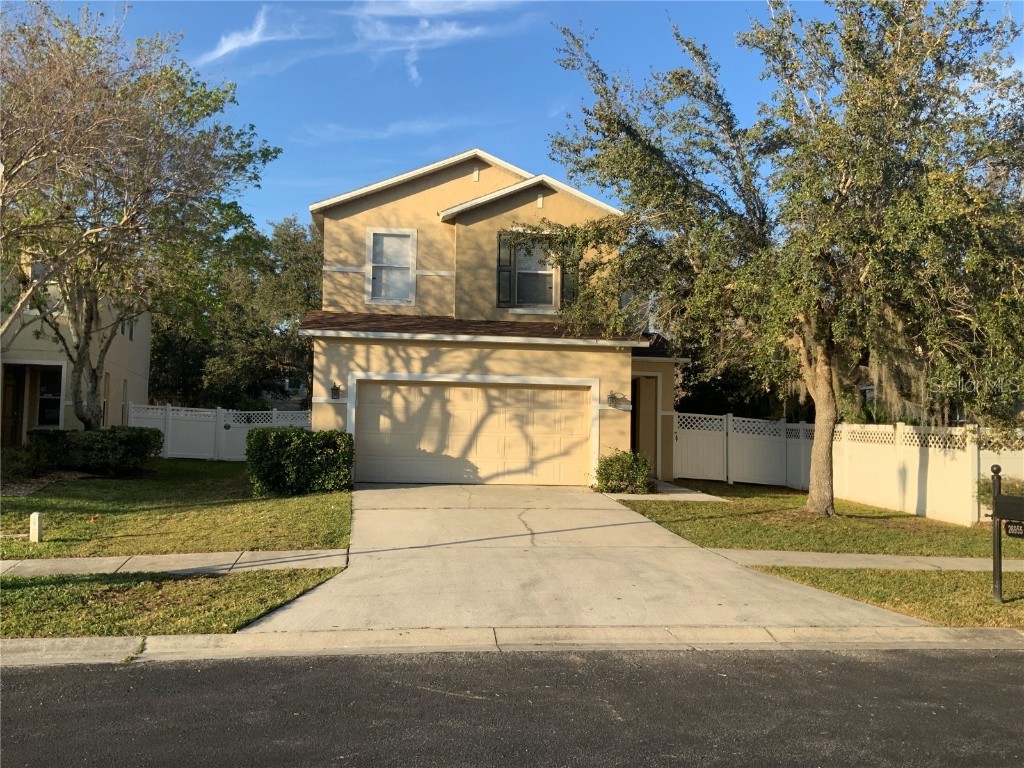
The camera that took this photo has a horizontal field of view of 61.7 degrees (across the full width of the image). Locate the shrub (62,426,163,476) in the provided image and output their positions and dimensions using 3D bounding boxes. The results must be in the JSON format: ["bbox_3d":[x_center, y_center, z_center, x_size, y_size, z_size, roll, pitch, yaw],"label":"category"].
[{"bbox_3d":[-9.434,1.612,20.463,2.000,1.130,1.400,2,-3,-7],"label":"shrub"}]

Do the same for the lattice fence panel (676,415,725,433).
[{"bbox_3d":[5.265,1.095,23.674,1.430,0.480,0.060,2,-3,-7],"label":"lattice fence panel"}]

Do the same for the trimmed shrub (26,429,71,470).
[{"bbox_3d":[-11.389,1.654,21.435,1.250,1.050,1.200,2,-3,-7],"label":"trimmed shrub"}]

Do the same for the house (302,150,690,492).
[{"bbox_3d":[-0.346,-1.183,24.328,9.400,7.420,13.500,2,-3,-7],"label":"house"}]

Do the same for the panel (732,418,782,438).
[{"bbox_3d":[6.867,1.199,23.862,1.460,0.480,0.060,2,-3,-7],"label":"panel"}]

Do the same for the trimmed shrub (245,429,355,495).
[{"bbox_3d":[-4.020,1.451,16.535,1.870,1.250,1.100,2,-3,-7],"label":"trimmed shrub"}]

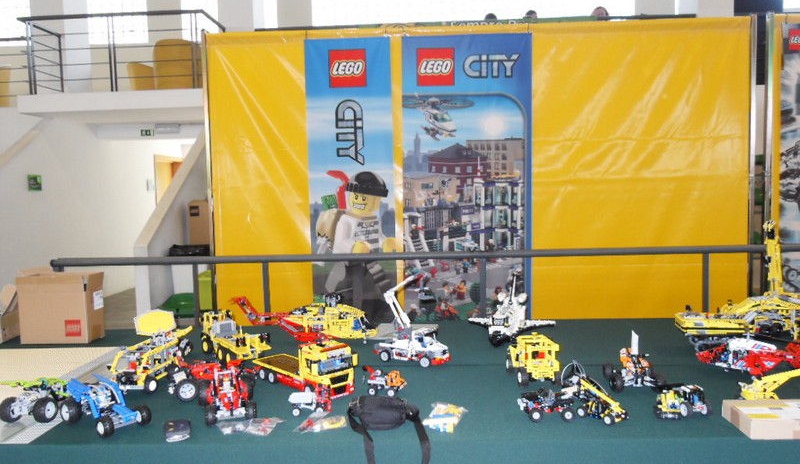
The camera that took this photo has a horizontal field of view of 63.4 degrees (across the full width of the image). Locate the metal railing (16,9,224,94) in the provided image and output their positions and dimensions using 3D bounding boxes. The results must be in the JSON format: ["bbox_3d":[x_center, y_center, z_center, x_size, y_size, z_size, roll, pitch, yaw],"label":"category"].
[{"bbox_3d":[-3.768,-2.378,8.979,2.496,1.020,0.950,-1,3,4],"label":"metal railing"}]

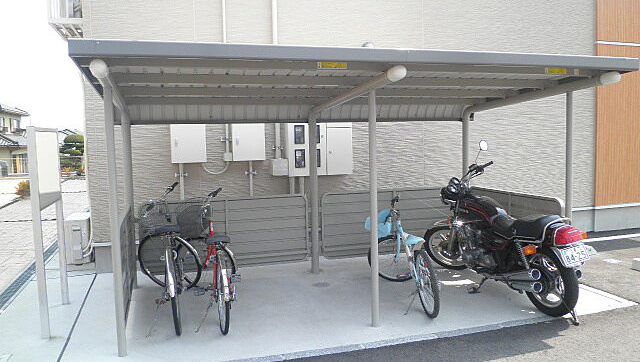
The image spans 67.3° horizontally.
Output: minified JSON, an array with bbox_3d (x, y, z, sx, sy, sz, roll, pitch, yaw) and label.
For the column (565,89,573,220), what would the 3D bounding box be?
[{"bbox_3d":[2.312,0.175,4.450,0.060,1.953,0.060,-3,6,-17],"label":"column"}]

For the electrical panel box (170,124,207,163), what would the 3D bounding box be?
[{"bbox_3d":[-1.577,-0.457,5.741,0.410,0.481,0.170,-3,4,-18],"label":"electrical panel box"}]

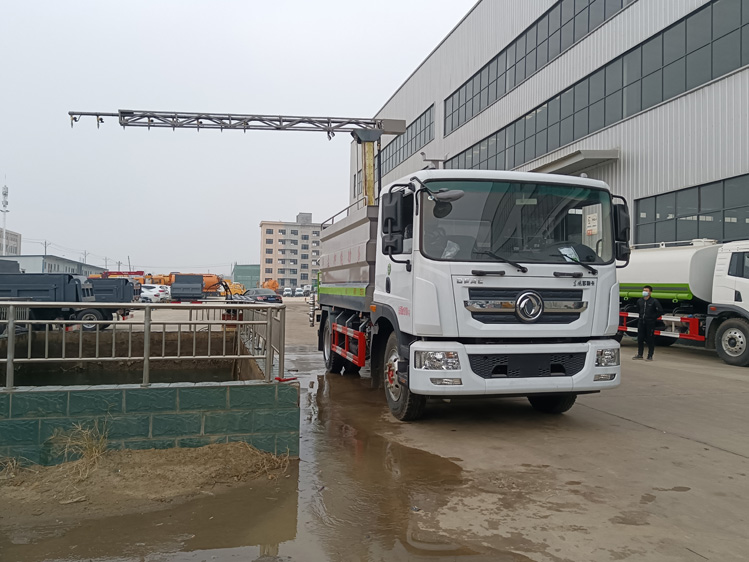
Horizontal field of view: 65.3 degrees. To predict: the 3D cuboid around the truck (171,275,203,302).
[{"bbox_3d":[-13.580,0.796,42.753,2.100,2.350,5.700,1,-1,-16],"label":"truck"}]

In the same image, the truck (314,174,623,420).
[{"bbox_3d":[0.745,0.197,9.667,2.520,3.000,7.520,1,-1,-14],"label":"truck"}]

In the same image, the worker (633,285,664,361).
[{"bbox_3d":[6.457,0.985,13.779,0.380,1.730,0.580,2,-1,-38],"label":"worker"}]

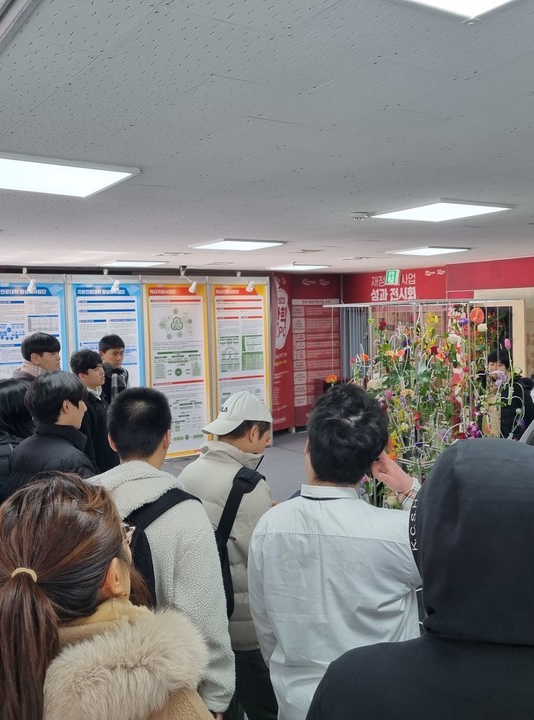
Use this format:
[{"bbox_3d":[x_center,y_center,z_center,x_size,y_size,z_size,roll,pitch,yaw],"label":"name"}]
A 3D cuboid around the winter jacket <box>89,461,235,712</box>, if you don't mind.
[{"bbox_3d":[-0.312,0.634,2.020,0.530,0.710,0.330,0,4,22],"label":"winter jacket"}]

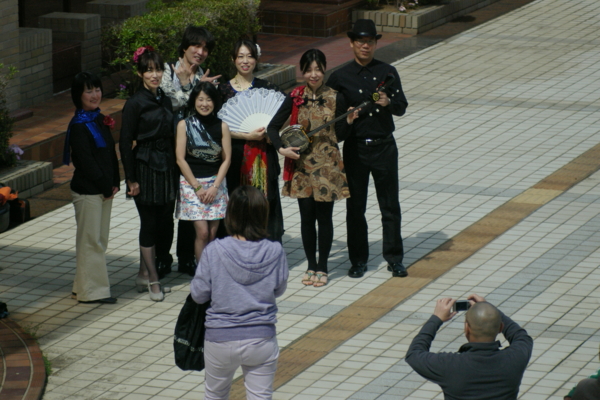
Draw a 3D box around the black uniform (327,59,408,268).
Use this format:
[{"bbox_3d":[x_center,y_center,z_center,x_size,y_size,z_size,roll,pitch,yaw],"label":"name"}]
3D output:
[{"bbox_3d":[0.479,-0.259,17.582,0.560,1.420,0.340,1,13,10],"label":"black uniform"}]

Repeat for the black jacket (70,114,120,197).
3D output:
[{"bbox_3d":[-1.386,-0.305,16.961,0.400,0.560,0.260,-10,16,-37],"label":"black jacket"}]

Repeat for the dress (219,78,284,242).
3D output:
[{"bbox_3d":[-0.345,-0.286,17.974,0.460,1.150,0.340,1,13,8],"label":"dress"}]

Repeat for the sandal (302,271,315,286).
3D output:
[{"bbox_3d":[0.060,0.546,17.386,0.090,0.070,0.230,2,13,12],"label":"sandal"}]

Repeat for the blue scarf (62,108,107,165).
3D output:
[{"bbox_3d":[-1.460,-0.432,16.933,0.230,0.360,0.250,-10,16,-37],"label":"blue scarf"}]

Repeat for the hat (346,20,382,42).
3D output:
[{"bbox_3d":[0.450,-1.188,17.407,0.260,0.130,0.290,1,13,8],"label":"hat"}]

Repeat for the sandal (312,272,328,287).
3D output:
[{"bbox_3d":[0.143,0.552,17.354,0.095,0.070,0.230,0,13,6],"label":"sandal"}]

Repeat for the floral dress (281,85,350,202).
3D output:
[{"bbox_3d":[0.111,-0.395,17.402,0.460,0.800,0.300,1,13,8],"label":"floral dress"}]

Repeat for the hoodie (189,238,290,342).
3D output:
[{"bbox_3d":[-0.317,0.463,13.041,0.510,0.550,0.370,-3,13,-8],"label":"hoodie"}]

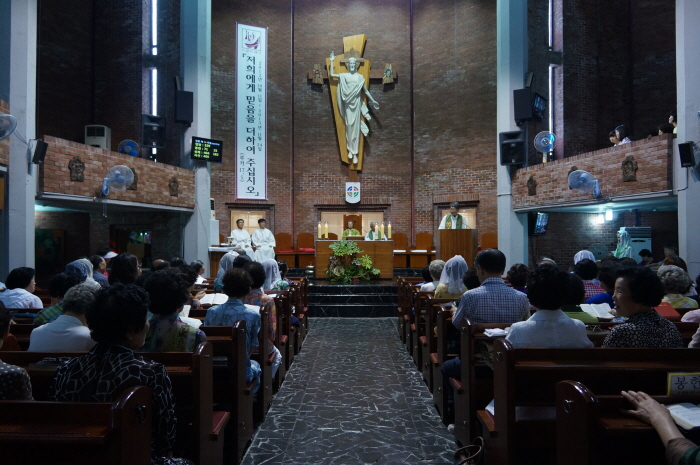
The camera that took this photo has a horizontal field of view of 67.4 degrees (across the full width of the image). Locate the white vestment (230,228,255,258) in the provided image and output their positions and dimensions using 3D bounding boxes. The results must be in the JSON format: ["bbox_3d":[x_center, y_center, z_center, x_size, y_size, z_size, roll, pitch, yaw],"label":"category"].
[{"bbox_3d":[-3.069,0.391,14.945,0.640,1.000,0.700,0,-1,-11],"label":"white vestment"}]

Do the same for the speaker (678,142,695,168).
[{"bbox_3d":[4.820,-1.101,7.500,0.170,0.340,0.180,-19,12,-41],"label":"speaker"}]

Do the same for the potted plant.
[{"bbox_3d":[0.061,0.683,12.690,1.300,0.960,0.850,0,-1,0],"label":"potted plant"}]

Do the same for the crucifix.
[{"bbox_3d":[0.045,-3.772,15.700,2.660,4.250,0.600,0,-1,0],"label":"crucifix"}]

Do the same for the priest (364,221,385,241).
[{"bbox_3d":[0.677,0.333,14.496,0.600,1.280,0.750,0,-1,0],"label":"priest"}]

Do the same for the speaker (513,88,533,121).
[{"bbox_3d":[3.839,-2.851,11.707,0.380,0.640,0.380,0,7,20],"label":"speaker"}]

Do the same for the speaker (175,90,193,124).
[{"bbox_3d":[-3.803,-2.872,12.000,0.360,0.660,0.280,0,3,-25],"label":"speaker"}]

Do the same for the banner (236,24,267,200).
[{"bbox_3d":[-2.831,-3.477,15.170,0.900,5.020,0.030,1,-1,-25],"label":"banner"}]

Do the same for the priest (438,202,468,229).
[{"bbox_3d":[2.408,0.146,12.199,0.620,1.700,0.450,0,-1,5],"label":"priest"}]

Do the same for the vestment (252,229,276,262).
[{"bbox_3d":[-2.332,0.404,14.295,0.640,1.020,0.680,0,-1,-15],"label":"vestment"}]

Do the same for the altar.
[{"bbox_3d":[0.113,0.696,13.670,1.990,0.970,0.880,0,-1,0],"label":"altar"}]

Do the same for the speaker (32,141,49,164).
[{"bbox_3d":[-4.338,-1.125,7.373,0.145,0.310,0.145,17,9,37],"label":"speaker"}]

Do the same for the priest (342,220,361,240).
[{"bbox_3d":[0.028,0.330,14.596,0.580,1.290,0.750,0,-1,0],"label":"priest"}]

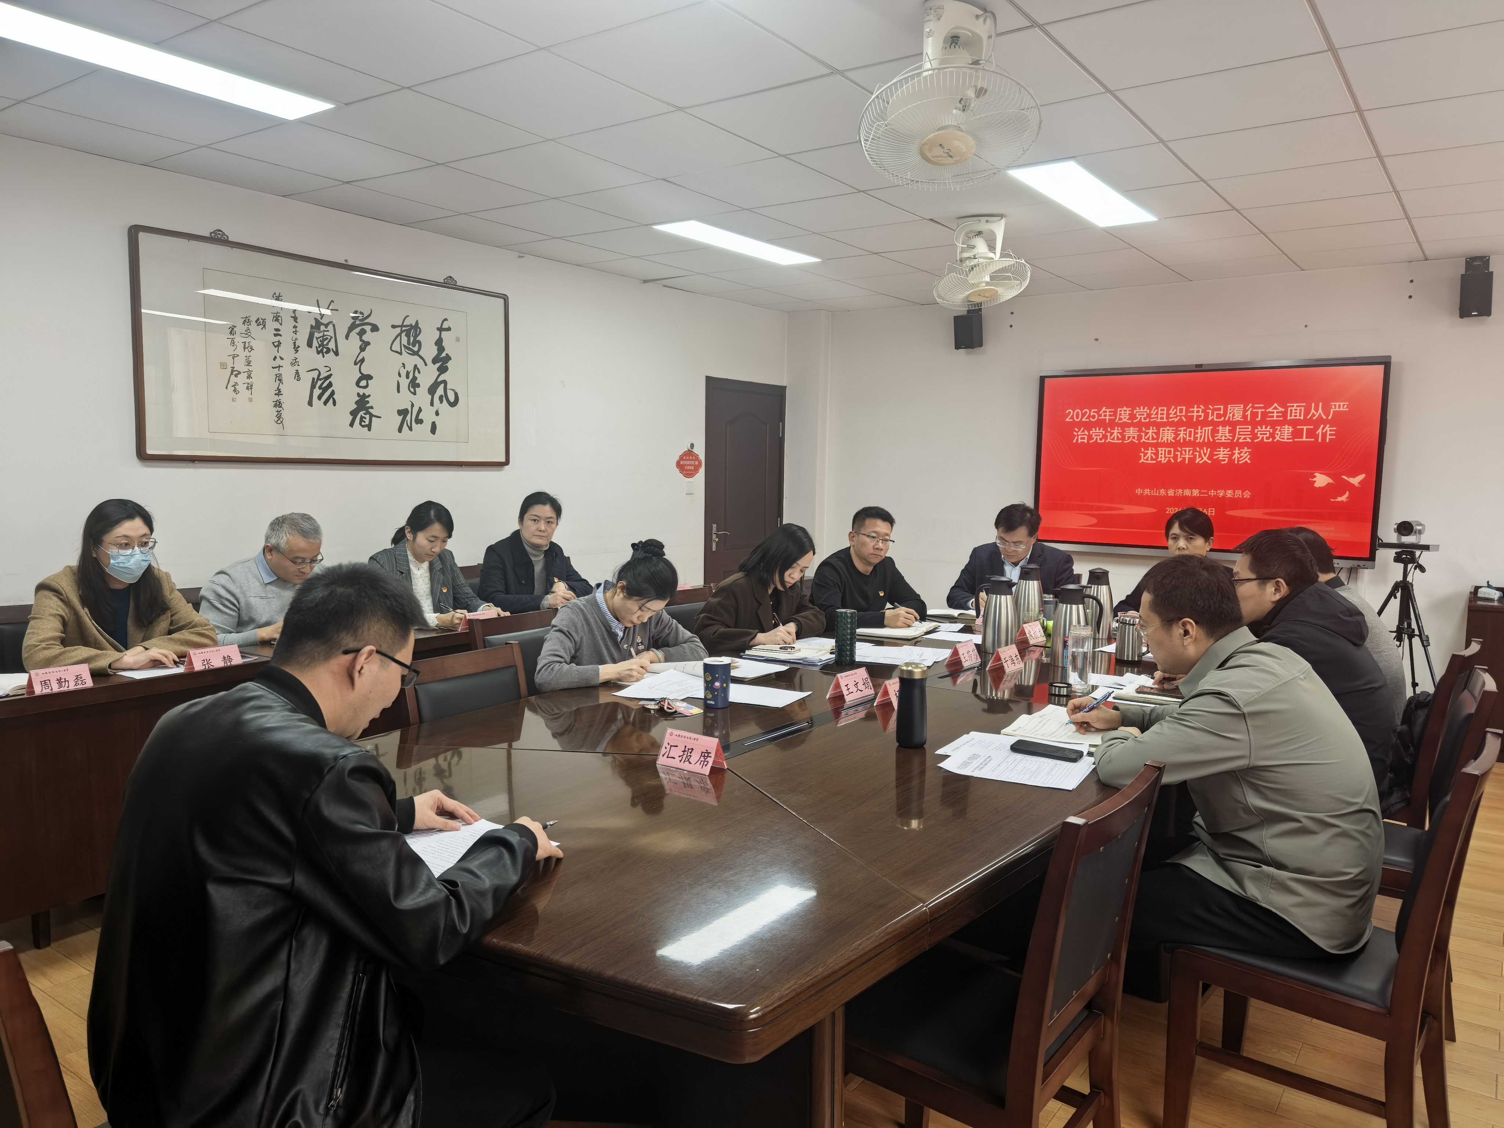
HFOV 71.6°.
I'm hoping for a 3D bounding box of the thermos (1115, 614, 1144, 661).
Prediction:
[{"bbox_3d":[1.418,0.284,3.890,0.140,0.175,0.105,0,6,-6],"label":"thermos"}]

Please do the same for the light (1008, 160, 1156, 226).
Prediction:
[{"bbox_3d":[1.422,-1.568,4.388,0.280,0.050,1.180,5,7,36],"label":"light"}]

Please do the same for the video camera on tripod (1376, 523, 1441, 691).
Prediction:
[{"bbox_3d":[3.405,0.373,5.518,0.600,1.210,0.600,-5,8,-43],"label":"video camera on tripod"}]

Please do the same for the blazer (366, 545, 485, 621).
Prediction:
[{"bbox_3d":[-1.448,0.216,4.657,0.460,0.570,0.490,7,8,44],"label":"blazer"}]

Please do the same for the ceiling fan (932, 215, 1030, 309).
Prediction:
[{"bbox_3d":[1.051,-1.387,4.828,0.450,0.420,0.450,-2,7,-24],"label":"ceiling fan"}]

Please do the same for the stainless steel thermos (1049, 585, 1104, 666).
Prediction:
[{"bbox_3d":[1.133,0.211,3.611,0.180,0.276,0.138,4,7,32],"label":"stainless steel thermos"}]

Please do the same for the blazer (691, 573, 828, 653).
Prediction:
[{"bbox_3d":[-0.010,0.310,4.319,0.470,0.570,0.500,7,8,44],"label":"blazer"}]

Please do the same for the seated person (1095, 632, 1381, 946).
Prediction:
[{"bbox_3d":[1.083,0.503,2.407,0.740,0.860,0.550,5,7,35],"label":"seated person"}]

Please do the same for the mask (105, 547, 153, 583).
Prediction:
[{"bbox_3d":[-2.030,0.005,3.395,0.080,0.120,0.140,5,7,38],"label":"mask"}]

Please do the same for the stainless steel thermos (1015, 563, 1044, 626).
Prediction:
[{"bbox_3d":[1.159,0.138,4.327,0.138,0.276,0.180,4,7,31],"label":"stainless steel thermos"}]

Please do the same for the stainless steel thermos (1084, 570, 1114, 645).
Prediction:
[{"bbox_3d":[1.397,0.153,4.211,0.138,0.276,0.180,3,6,19],"label":"stainless steel thermos"}]

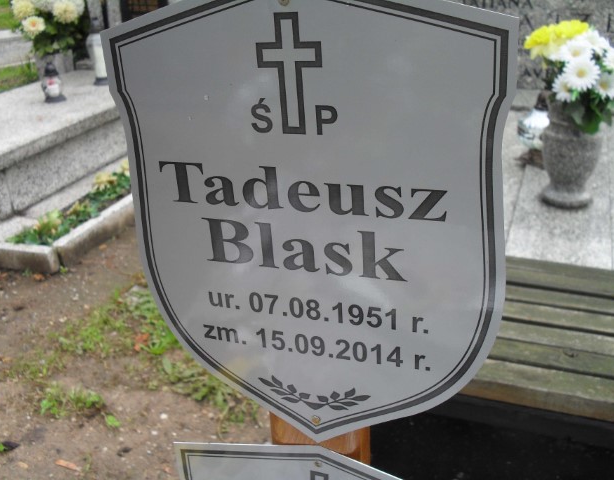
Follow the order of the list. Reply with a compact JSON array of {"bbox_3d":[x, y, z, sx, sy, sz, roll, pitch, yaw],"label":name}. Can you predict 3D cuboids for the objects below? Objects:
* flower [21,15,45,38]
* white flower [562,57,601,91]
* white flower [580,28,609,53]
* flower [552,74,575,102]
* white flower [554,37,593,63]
[{"bbox_3d":[-1.353,-1.056,3.200,0.115,0.115,0.055,-11,9,-14],"label":"flower"},{"bbox_3d":[0.598,-0.363,1.410,0.084,0.082,0.033,7,11,21],"label":"white flower"},{"bbox_3d":[0.651,-0.451,1.470,0.075,0.035,0.072,-6,63,-5],"label":"white flower"},{"bbox_3d":[0.573,-0.337,1.440,0.065,0.066,0.032,14,18,31],"label":"flower"},{"bbox_3d":[0.591,-0.417,1.430,0.082,0.035,0.075,7,66,21],"label":"white flower"}]

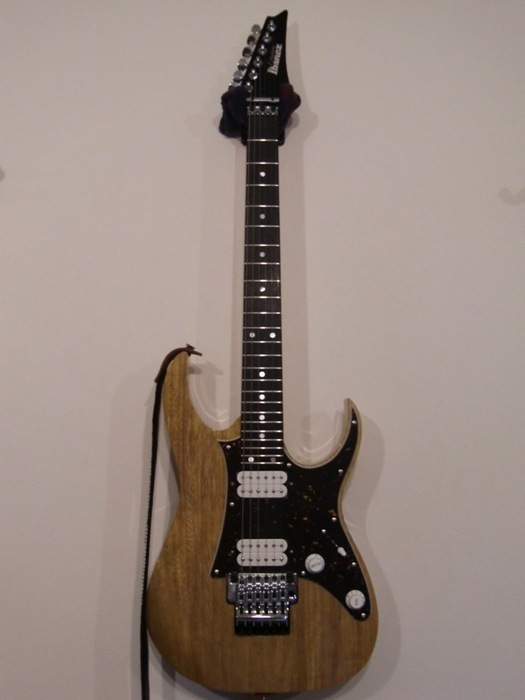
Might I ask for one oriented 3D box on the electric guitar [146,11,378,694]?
[{"bbox_3d":[0.001,-0.034,0.961,0.310,0.990,0.066,0,-7,0],"label":"electric guitar"}]

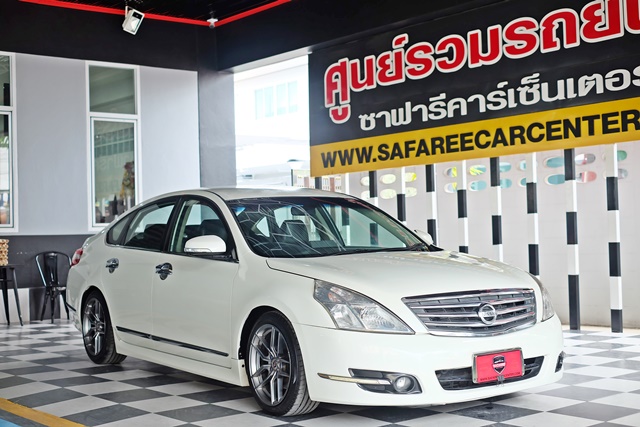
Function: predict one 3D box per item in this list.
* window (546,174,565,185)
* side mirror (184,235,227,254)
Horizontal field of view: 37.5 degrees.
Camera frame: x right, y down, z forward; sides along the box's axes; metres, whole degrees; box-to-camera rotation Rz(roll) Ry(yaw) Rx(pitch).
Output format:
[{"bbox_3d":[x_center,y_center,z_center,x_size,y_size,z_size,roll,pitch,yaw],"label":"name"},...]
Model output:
[{"bbox_3d":[2.546,-0.362,10.107,0.070,0.112,0.280,0,-1,-40],"label":"window"},{"bbox_3d":[-0.733,0.203,6.062,0.245,0.145,0.150,-1,-1,-35],"label":"side mirror"}]

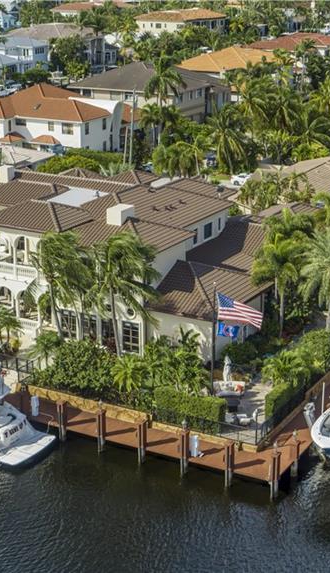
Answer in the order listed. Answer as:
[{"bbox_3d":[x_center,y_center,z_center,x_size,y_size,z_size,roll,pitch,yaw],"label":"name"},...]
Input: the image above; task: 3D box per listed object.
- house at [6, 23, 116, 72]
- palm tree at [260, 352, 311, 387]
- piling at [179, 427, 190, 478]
[{"bbox_3d":[-24.082,-60.760,244.508,23.000,9.300,19.000,12,23,30],"label":"house"},{"bbox_3d":[8.785,6.304,70.960,3.100,2.100,3.000,0,20,0],"label":"palm tree"},{"bbox_3d":[1.202,10.518,61.327,0.500,2.900,0.550,10,21,28],"label":"piling"}]

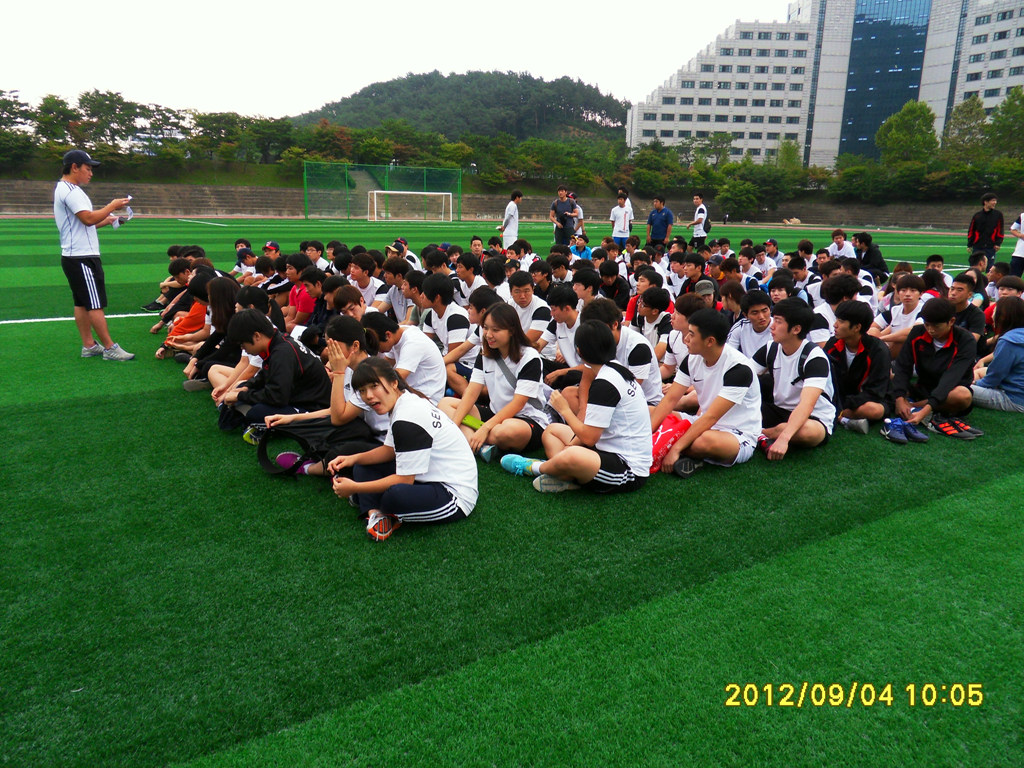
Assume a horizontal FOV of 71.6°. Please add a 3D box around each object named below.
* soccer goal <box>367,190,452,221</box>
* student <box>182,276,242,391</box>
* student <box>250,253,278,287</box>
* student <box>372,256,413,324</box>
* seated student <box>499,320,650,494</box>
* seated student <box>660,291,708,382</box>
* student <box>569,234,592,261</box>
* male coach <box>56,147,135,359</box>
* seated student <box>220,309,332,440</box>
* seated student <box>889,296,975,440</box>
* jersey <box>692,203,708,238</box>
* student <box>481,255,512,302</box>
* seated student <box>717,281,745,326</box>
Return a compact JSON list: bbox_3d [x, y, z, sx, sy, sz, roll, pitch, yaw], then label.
[{"bbox_3d":[-9.240,-16.101,64.724,7.500,2.530,1.800,-7,16,-30],"label":"soccer goal"},{"bbox_3d":[-2.167,-0.415,5.388,0.640,0.800,0.540,-1,14,-9],"label":"student"},{"bbox_3d":[-2.717,-0.984,7.689,0.660,0.780,0.550,-3,15,-17],"label":"student"},{"bbox_3d":[-1.256,-0.850,7.368,0.650,0.890,0.700,12,18,39],"label":"student"},{"bbox_3d":[0.319,0.054,3.743,0.780,0.840,0.620,6,15,19],"label":"seated student"},{"bbox_3d":[1.113,-0.191,4.671,0.680,0.830,0.580,-9,17,-36],"label":"seated student"},{"bbox_3d":[1.232,-2.302,13.140,0.600,0.888,0.660,8,16,26],"label":"student"},{"bbox_3d":[-3.568,-1.083,6.067,0.580,1.720,0.480,-8,16,-32],"label":"male coach"},{"bbox_3d":[-1.377,-0.088,4.232,0.680,0.750,0.570,-1,14,-9],"label":"seated student"},{"bbox_3d":[2.743,-0.140,4.632,0.580,0.810,0.680,12,18,38],"label":"seated student"},{"bbox_3d":[4.056,-3.520,15.302,0.300,0.700,0.480,2,14,5],"label":"jersey"},{"bbox_3d":[-0.217,-0.750,6.768,0.660,0.860,0.560,6,15,20],"label":"student"},{"bbox_3d":[1.636,-0.396,5.629,0.660,0.840,0.550,-4,15,-21],"label":"seated student"}]

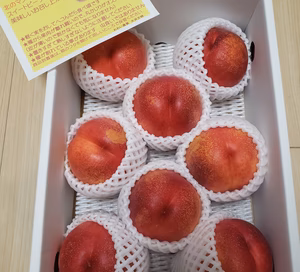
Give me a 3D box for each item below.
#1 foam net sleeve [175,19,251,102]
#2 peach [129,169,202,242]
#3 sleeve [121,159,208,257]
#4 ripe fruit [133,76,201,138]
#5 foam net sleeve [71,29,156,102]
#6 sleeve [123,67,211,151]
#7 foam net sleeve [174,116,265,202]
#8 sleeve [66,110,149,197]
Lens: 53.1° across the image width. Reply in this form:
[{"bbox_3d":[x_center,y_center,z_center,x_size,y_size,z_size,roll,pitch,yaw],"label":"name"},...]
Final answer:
[{"bbox_3d":[0.072,-0.090,0.353,0.089,0.082,0.089,7,93,-25],"label":"foam net sleeve"},{"bbox_3d":[0.015,0.073,0.308,0.082,0.076,0.082,0,74,0],"label":"peach"},{"bbox_3d":[0.015,0.074,0.310,0.092,0.081,0.092,0,74,0],"label":"sleeve"},{"bbox_3d":[0.018,-0.031,0.334,0.083,0.077,0.083,0,83,2],"label":"ripe fruit"},{"bbox_3d":[-0.043,-0.087,0.357,0.094,0.083,0.094,2,82,-5],"label":"foam net sleeve"},{"bbox_3d":[0.018,-0.031,0.337,0.094,0.082,0.094,0,83,2],"label":"sleeve"},{"bbox_3d":[0.078,0.025,0.323,0.092,0.081,0.092,-2,80,8],"label":"foam net sleeve"},{"bbox_3d":[-0.048,0.020,0.329,0.091,0.080,0.091,-2,80,10],"label":"sleeve"}]

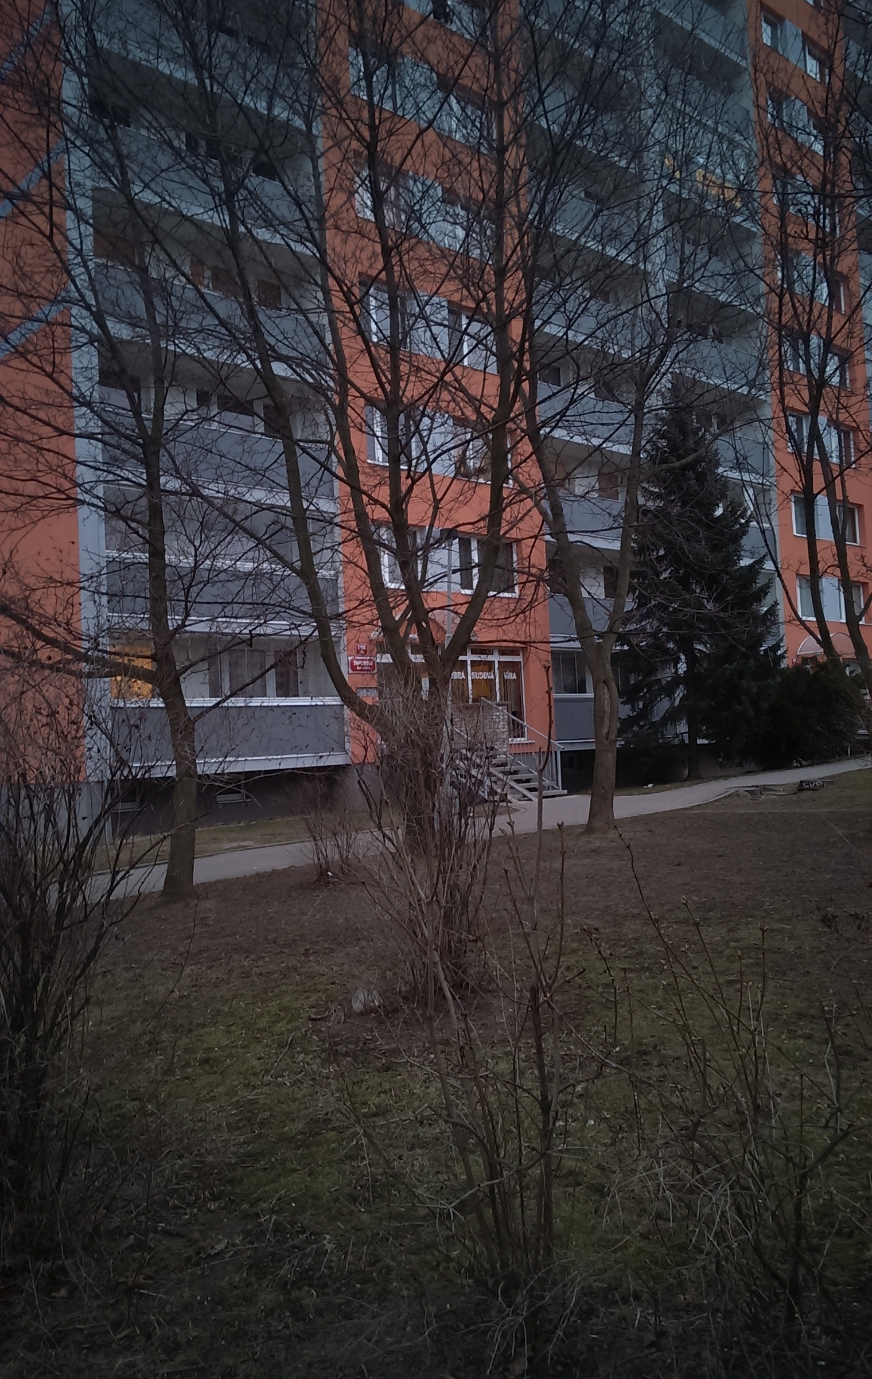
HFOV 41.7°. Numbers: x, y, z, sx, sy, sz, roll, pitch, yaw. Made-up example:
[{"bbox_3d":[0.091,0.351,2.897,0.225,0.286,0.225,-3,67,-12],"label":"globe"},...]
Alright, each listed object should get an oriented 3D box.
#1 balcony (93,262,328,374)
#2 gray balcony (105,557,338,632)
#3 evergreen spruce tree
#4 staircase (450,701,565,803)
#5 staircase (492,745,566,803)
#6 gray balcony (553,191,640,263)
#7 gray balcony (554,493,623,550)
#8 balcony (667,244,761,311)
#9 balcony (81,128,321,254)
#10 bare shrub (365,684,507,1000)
[{"bbox_3d":[-4.772,-7.411,23.879,5.520,1.350,1.150,0,-3,-43],"label":"balcony"},{"bbox_3d":[-4.515,-1.822,23.646,5.520,1.350,1.150,0,-3,-43],"label":"gray balcony"},{"bbox_3d":[7.138,-2.702,30.800,4.100,10.000,4.100,-3,-2,13],"label":"evergreen spruce tree"},{"bbox_3d":[1.059,1.292,24.679,2.496,2.330,2.500,0,-3,-43],"label":"staircase"},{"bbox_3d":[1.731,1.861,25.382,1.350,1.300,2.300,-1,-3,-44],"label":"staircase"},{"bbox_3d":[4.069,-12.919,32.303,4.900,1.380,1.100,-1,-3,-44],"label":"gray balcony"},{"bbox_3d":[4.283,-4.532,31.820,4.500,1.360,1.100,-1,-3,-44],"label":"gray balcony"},{"bbox_3d":[8.406,-13.014,36.517,5.350,1.350,1.150,0,-3,-43],"label":"balcony"},{"bbox_3d":[-4.808,-10.021,23.563,5.400,1.380,1.100,-1,-3,-44],"label":"balcony"},{"bbox_3d":[-0.018,0.911,6.750,0.850,1.800,0.850,-3,-2,0],"label":"bare shrub"}]

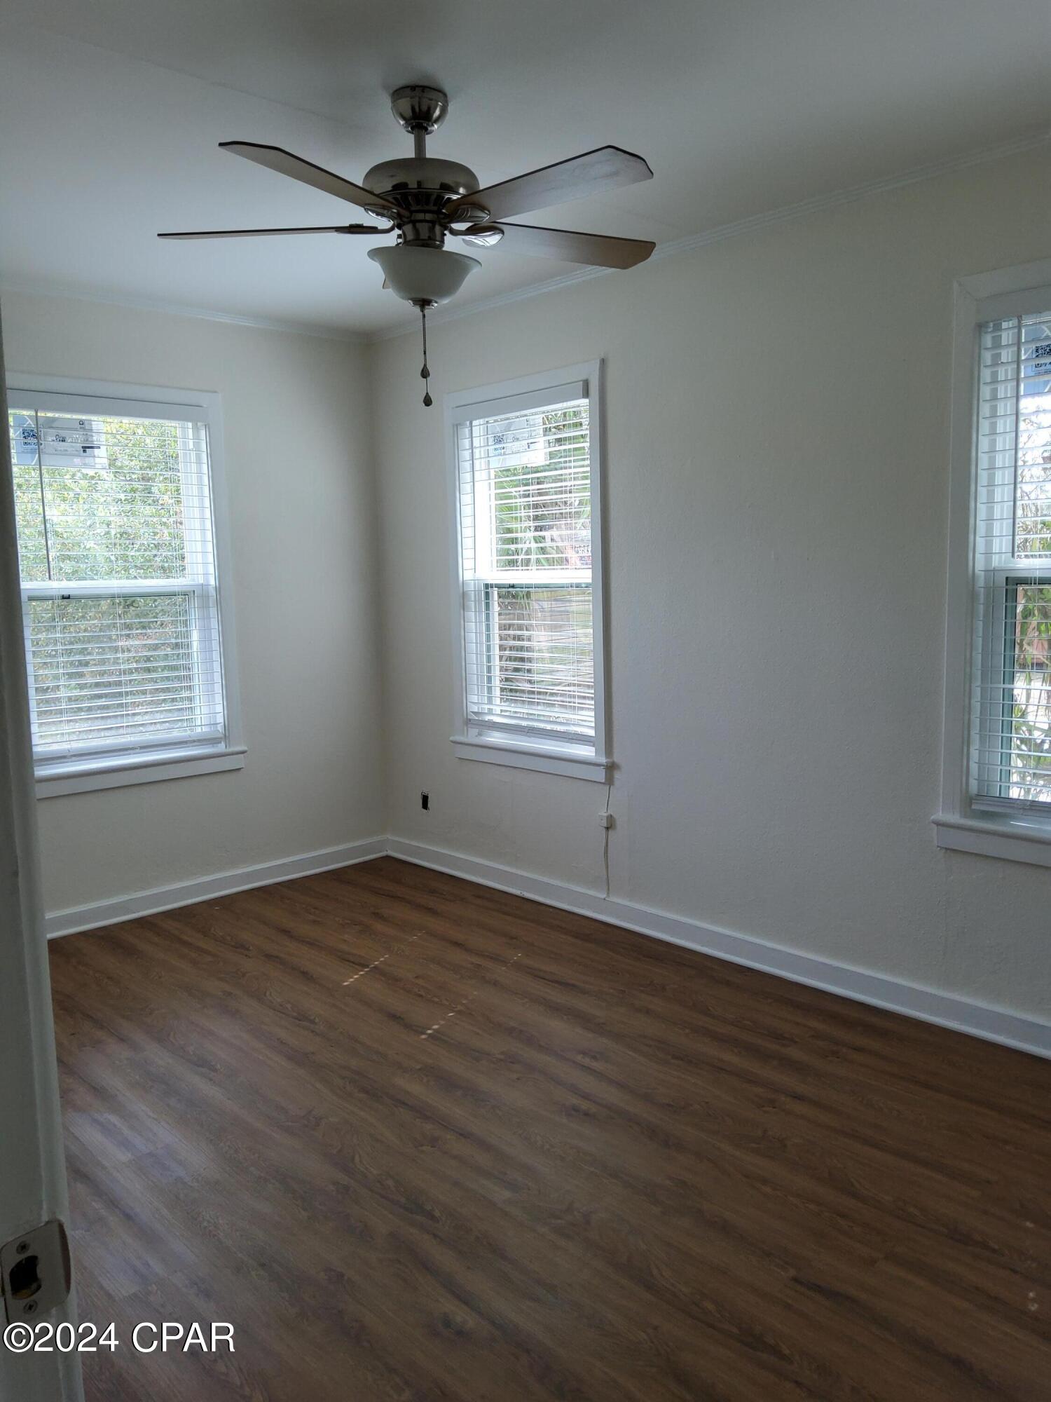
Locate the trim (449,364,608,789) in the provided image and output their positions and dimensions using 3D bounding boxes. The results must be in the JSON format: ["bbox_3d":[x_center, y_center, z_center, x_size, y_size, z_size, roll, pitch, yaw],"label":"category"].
[{"bbox_3d":[-0.004,-0.495,4.273,0.120,1.575,0.930,-8,10,-43],"label":"trim"}]

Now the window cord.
[{"bbox_3d":[0.319,0.542,4.065,0.025,0.450,0.040,-8,10,-43],"label":"window cord"}]

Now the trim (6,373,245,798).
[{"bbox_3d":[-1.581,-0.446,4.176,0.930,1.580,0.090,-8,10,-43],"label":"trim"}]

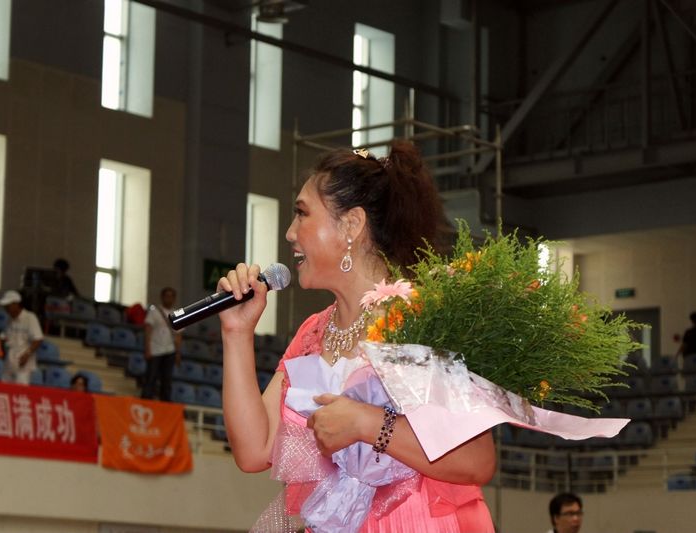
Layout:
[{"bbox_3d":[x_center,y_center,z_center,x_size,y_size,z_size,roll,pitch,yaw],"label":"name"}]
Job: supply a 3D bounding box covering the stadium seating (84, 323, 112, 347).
[{"bbox_3d":[-3.177,0.895,30.181,0.400,0.340,0.440,-6,-11,38],"label":"stadium seating"}]

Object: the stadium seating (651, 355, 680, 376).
[{"bbox_3d":[4.846,1.496,35.913,0.420,0.340,0.380,-4,-10,30],"label":"stadium seating"}]

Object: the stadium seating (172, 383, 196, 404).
[{"bbox_3d":[-2.018,1.608,29.390,0.380,0.340,0.420,-6,-11,38],"label":"stadium seating"}]

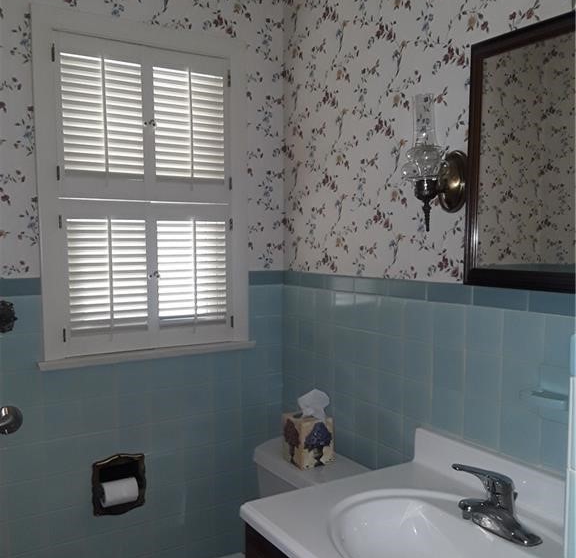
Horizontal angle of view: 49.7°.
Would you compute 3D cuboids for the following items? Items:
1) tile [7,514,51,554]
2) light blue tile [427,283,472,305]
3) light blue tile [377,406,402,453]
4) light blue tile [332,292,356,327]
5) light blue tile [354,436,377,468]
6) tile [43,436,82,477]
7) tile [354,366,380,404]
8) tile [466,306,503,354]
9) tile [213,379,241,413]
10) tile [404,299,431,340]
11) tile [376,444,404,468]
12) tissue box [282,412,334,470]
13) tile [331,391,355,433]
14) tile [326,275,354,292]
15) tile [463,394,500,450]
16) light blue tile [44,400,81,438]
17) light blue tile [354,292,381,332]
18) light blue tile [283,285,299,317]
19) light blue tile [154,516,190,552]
[{"bbox_3d":[-0.771,0.752,1.832,0.108,0.107,0.010,-2,4,-32],"label":"tile"},{"bbox_3d":[0.412,0.037,1.577,0.010,0.048,0.156,-2,4,-32],"label":"light blue tile"},{"bbox_3d":[0.296,0.428,1.779,0.010,0.107,0.108,-2,4,-32],"label":"light blue tile"},{"bbox_3d":[0.181,0.094,1.951,0.010,0.108,0.108,-2,4,-32],"label":"light blue tile"},{"bbox_3d":[0.238,0.538,1.886,0.010,0.108,0.108,-2,4,-32],"label":"light blue tile"},{"bbox_3d":[-0.679,0.533,1.876,0.108,0.107,0.010,-2,4,-32],"label":"tile"},{"bbox_3d":[0.238,0.320,1.873,0.010,0.108,0.108,-2,4,-32],"label":"tile"},{"bbox_3d":[0.468,0.122,1.480,0.010,0.107,0.108,-2,4,-32],"label":"tile"},{"bbox_3d":[-0.216,0.406,2.154,0.107,0.107,0.010,-2,4,-32],"label":"tile"},{"bbox_3d":[0.355,0.114,1.674,0.010,0.107,0.107,-2,4,-32],"label":"tile"},{"bbox_3d":[0.299,0.547,1.812,0.009,0.108,0.108,-2,4,-32],"label":"tile"},{"bbox_3d":[0.063,0.489,1.910,0.115,0.138,0.115,-2,4,-32],"label":"tissue box"},{"bbox_3d":[0.182,0.425,1.990,0.009,0.108,0.108,-2,4,-32],"label":"tile"},{"bbox_3d":[0.166,0.014,1.970,0.010,0.048,0.154,-2,4,-32],"label":"tile"},{"bbox_3d":[0.470,0.339,1.502,0.010,0.108,0.108,-2,4,-32],"label":"tile"},{"bbox_3d":[-0.682,0.429,1.882,0.108,0.108,0.009,-2,4,-32],"label":"light blue tile"},{"bbox_3d":[0.239,0.102,1.861,0.010,0.108,0.108,-2,4,-32],"label":"light blue tile"},{"bbox_3d":[0.011,0.078,2.224,0.010,0.108,0.099,-2,4,-32],"label":"light blue tile"},{"bbox_3d":[-0.401,0.851,2.079,0.108,0.108,0.010,-2,4,-32],"label":"light blue tile"}]

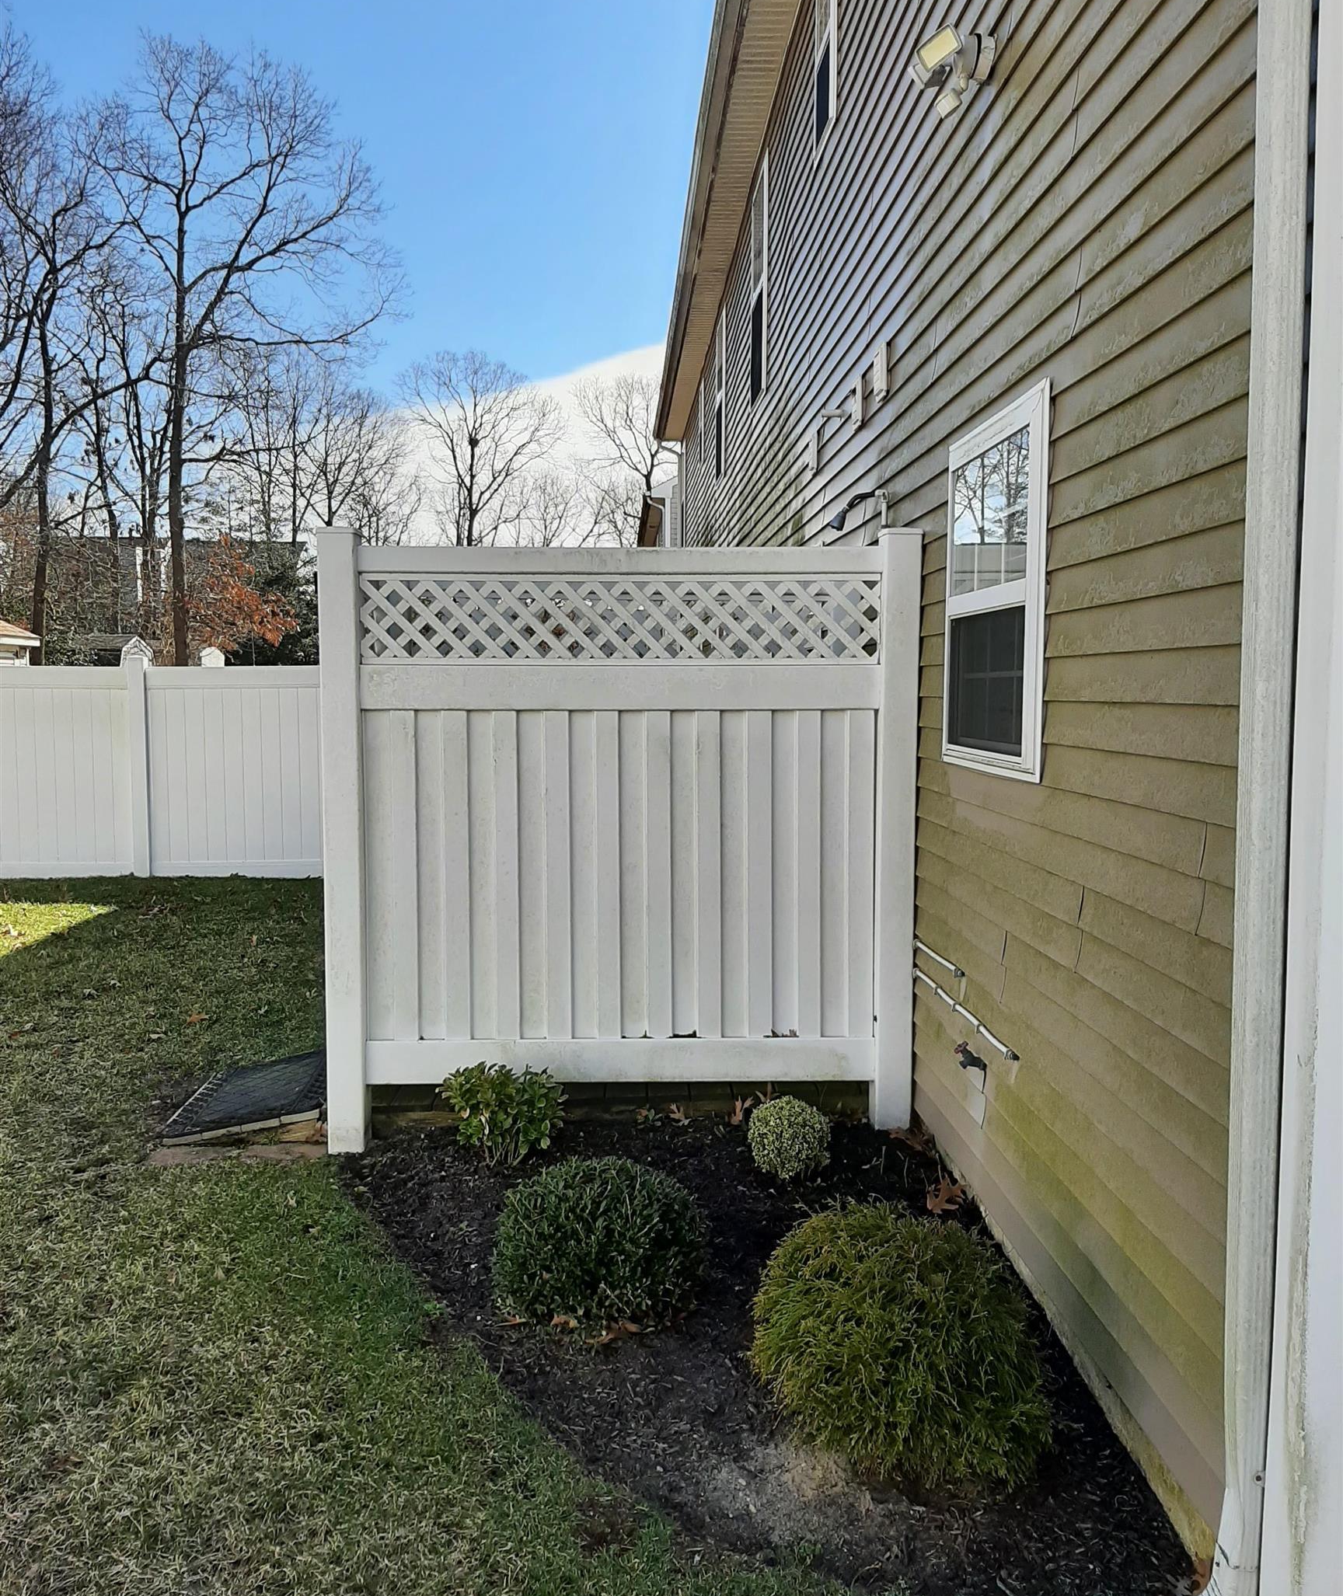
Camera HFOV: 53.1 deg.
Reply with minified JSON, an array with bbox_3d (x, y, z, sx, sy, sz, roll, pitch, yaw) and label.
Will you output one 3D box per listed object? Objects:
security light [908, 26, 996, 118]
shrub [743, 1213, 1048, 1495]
[{"bbox_3d":[0.769,-1.994,3.707,0.210,0.245,0.210,0,5,-2],"label":"security light"},{"bbox_3d":[0.466,1.100,2.782,0.610,0.465,0.610,0,5,-2],"label":"shrub"}]

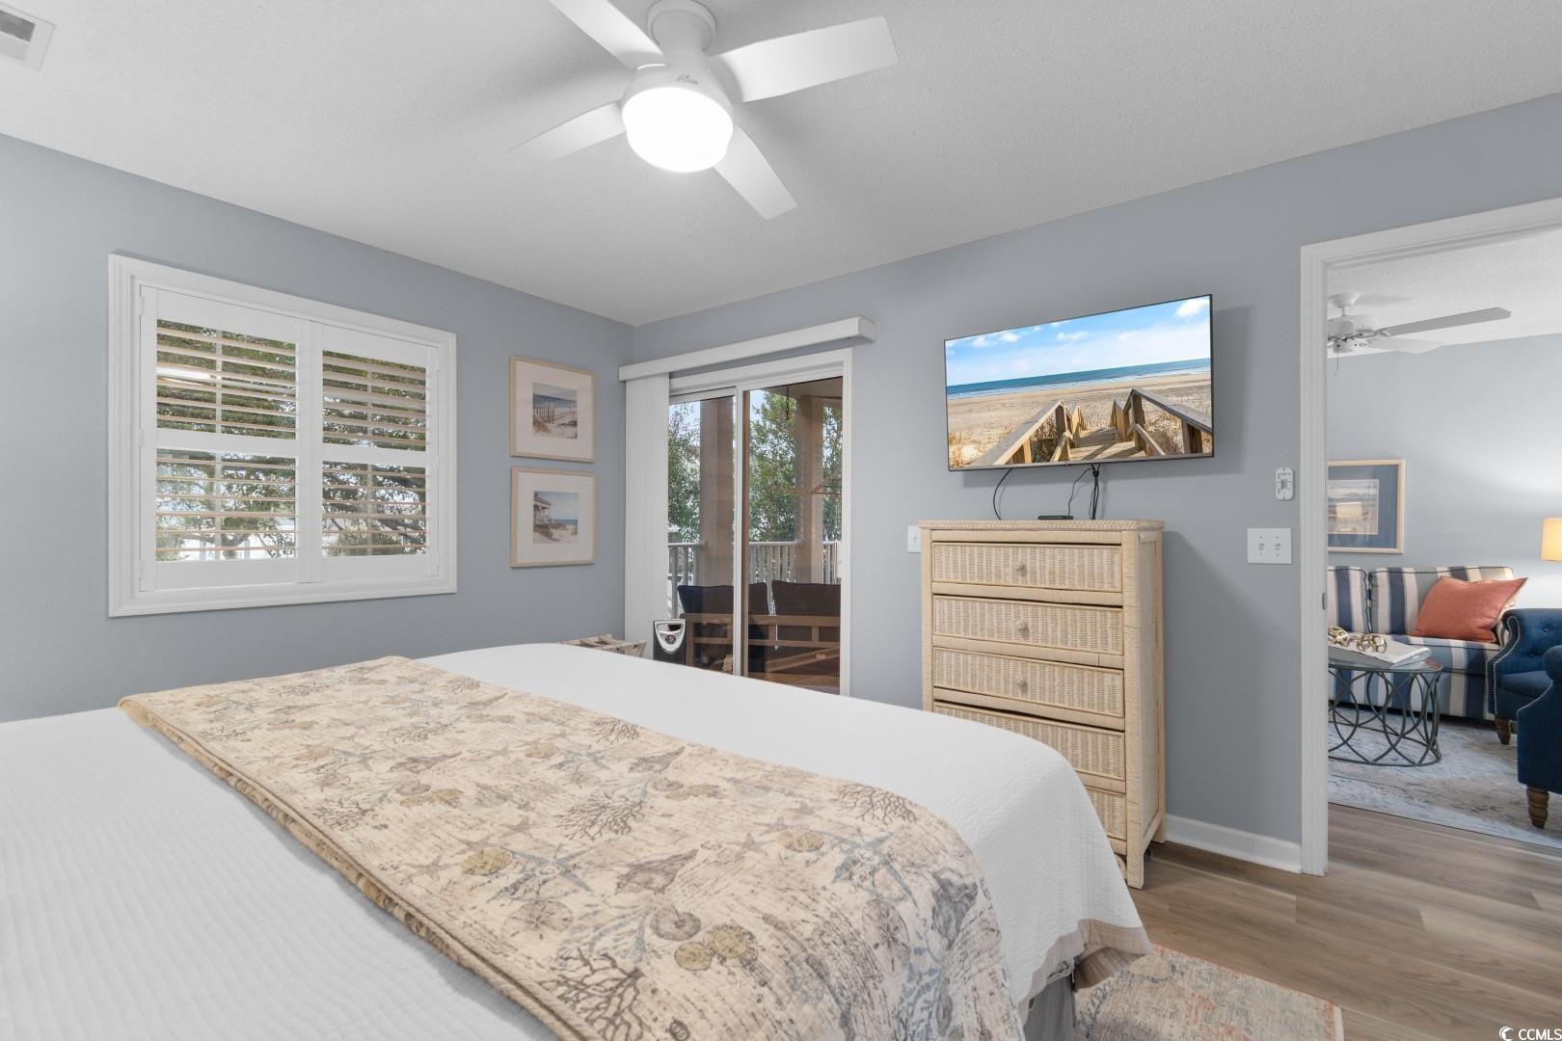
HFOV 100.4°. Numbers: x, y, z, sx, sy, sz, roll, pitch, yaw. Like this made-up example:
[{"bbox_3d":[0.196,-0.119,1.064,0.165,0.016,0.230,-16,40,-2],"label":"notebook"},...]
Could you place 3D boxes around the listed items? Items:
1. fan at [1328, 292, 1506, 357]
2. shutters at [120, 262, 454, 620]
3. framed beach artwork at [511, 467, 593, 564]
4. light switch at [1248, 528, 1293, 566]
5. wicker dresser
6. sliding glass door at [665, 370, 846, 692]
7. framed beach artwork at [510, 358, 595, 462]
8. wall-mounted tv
[{"bbox_3d":[3.060,-1.075,3.530,1.240,0.320,1.240,0,0,34],"label":"fan"},{"bbox_3d":[-1.974,-0.290,2.758,0.070,1.260,1.180,0,0,39],"label":"shutters"},{"bbox_3d":[-1.259,-0.014,3.657,0.026,0.532,0.520,0,0,39],"label":"framed beach artwork"},{"bbox_3d":[1.705,0.090,2.272,0.120,0.122,0.013,0,0,34],"label":"light switch"},{"bbox_3d":[0.985,0.606,2.518,0.790,1.215,0.410,0,0,34],"label":"wicker dresser"},{"bbox_3d":[-0.215,0.205,3.635,1.380,2.000,0.100,0,0,34],"label":"sliding glass door"},{"bbox_3d":[-1.259,-0.609,3.654,0.026,0.532,0.520,0,0,39],"label":"framed beach artwork"},{"bbox_3d":[1.131,-0.501,2.570,0.970,0.565,0.065,0,5,36],"label":"wall-mounted tv"}]

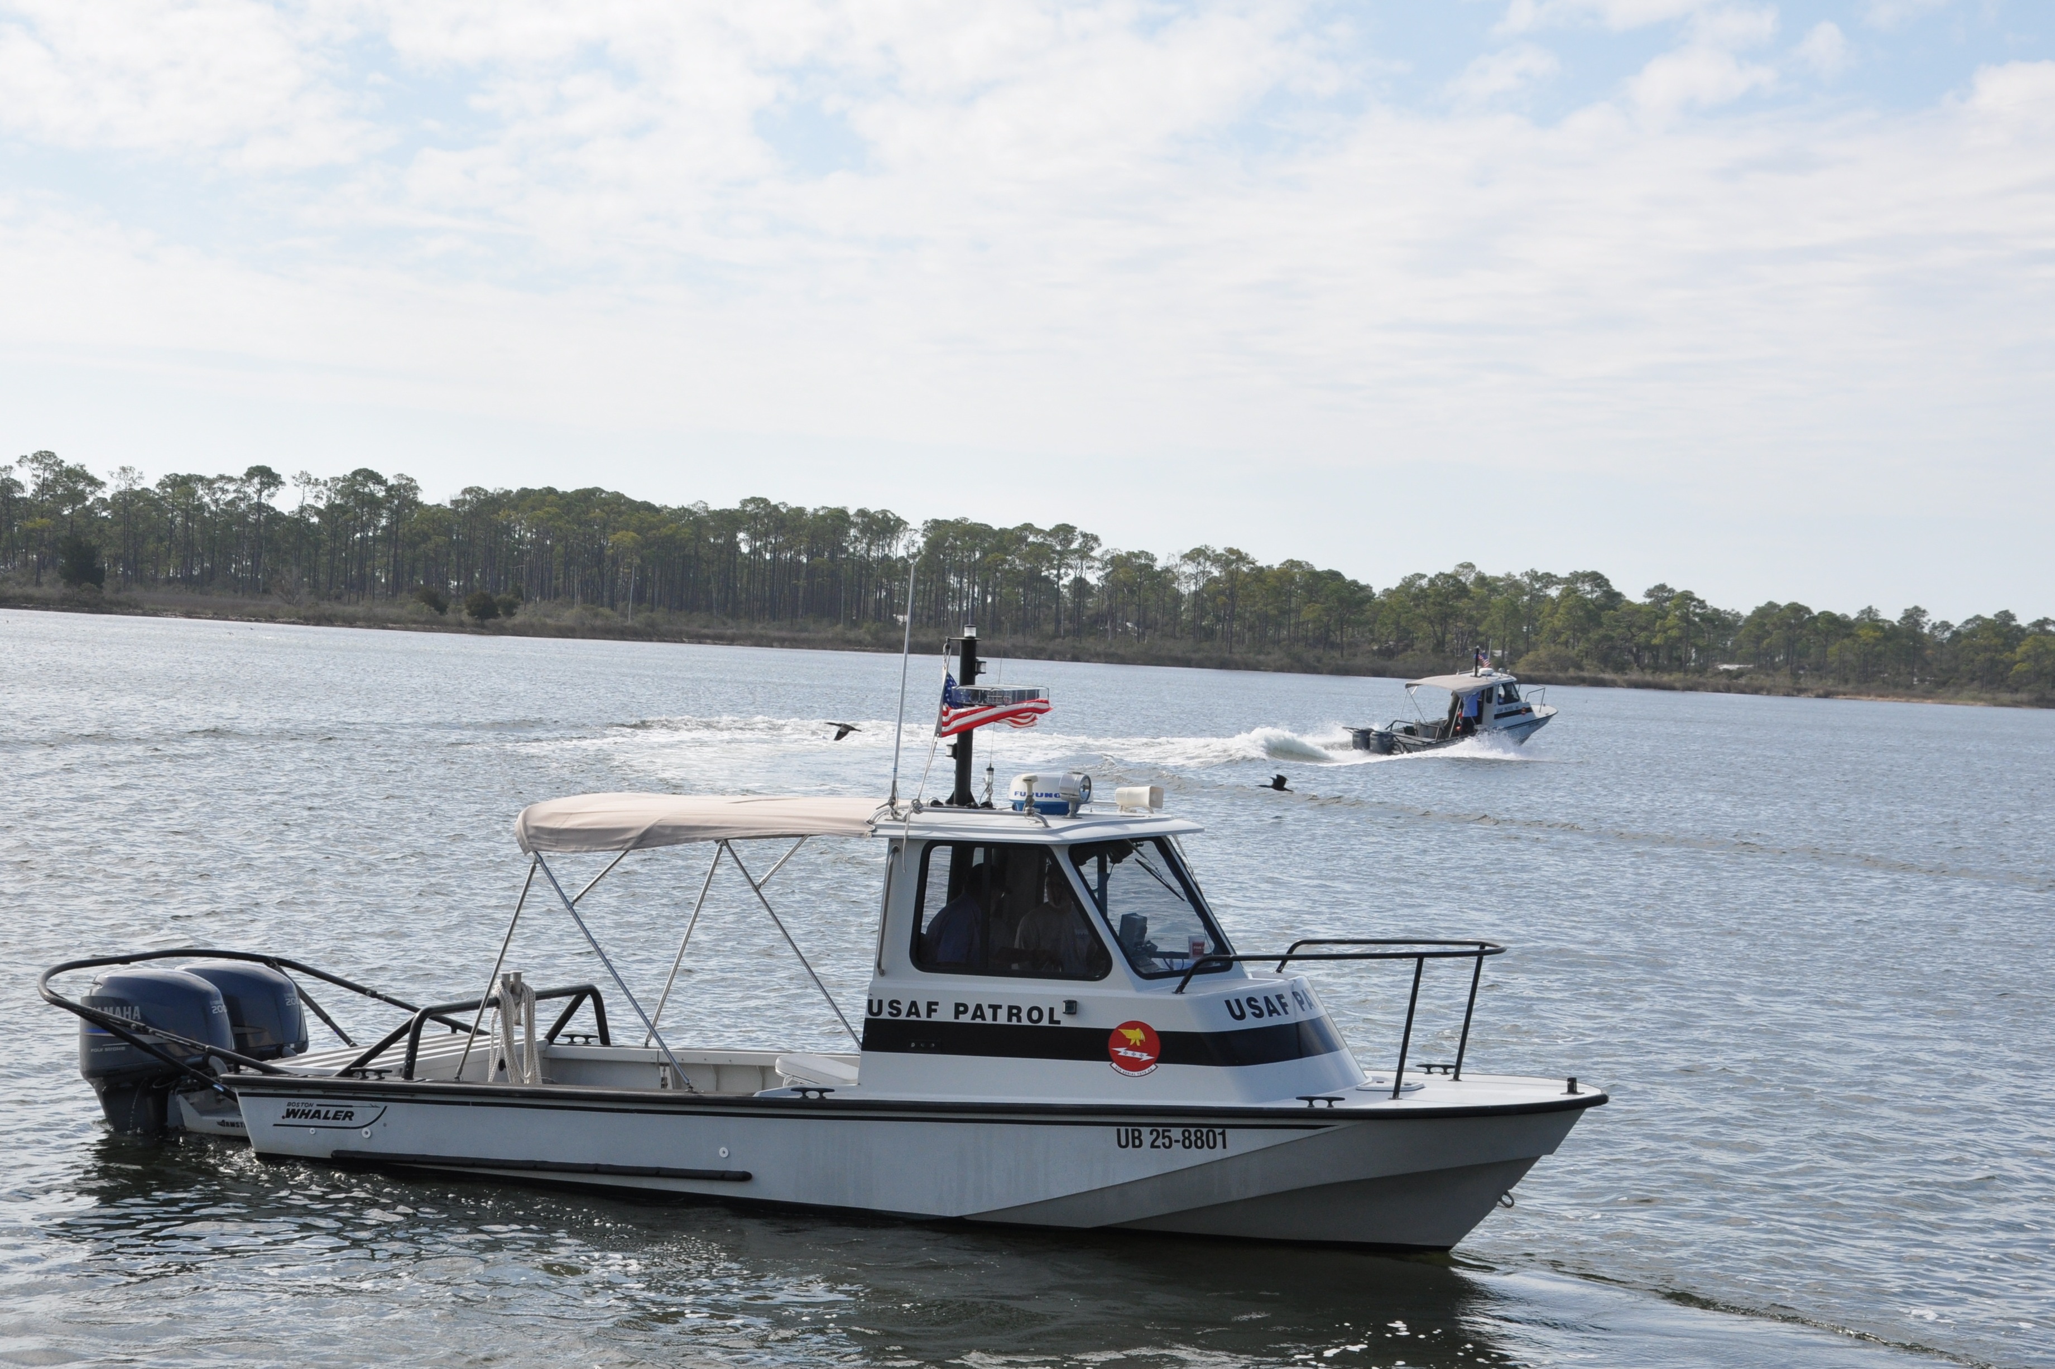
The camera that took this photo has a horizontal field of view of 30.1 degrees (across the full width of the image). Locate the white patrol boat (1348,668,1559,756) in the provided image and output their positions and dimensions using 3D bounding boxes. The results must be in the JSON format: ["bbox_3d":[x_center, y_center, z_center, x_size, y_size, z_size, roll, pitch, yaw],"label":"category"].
[{"bbox_3d":[13.510,0.851,120.048,8.950,2.350,2.450,-5,7,-42],"label":"white patrol boat"}]

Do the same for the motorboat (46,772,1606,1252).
[{"bbox_3d":[-1.230,1.590,20.949,9.000,2.350,2.460,3,1,23],"label":"motorboat"}]

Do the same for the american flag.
[{"bbox_3d":[-0.176,0.120,20.400,0.590,0.345,0.120,3,1,0],"label":"american flag"}]

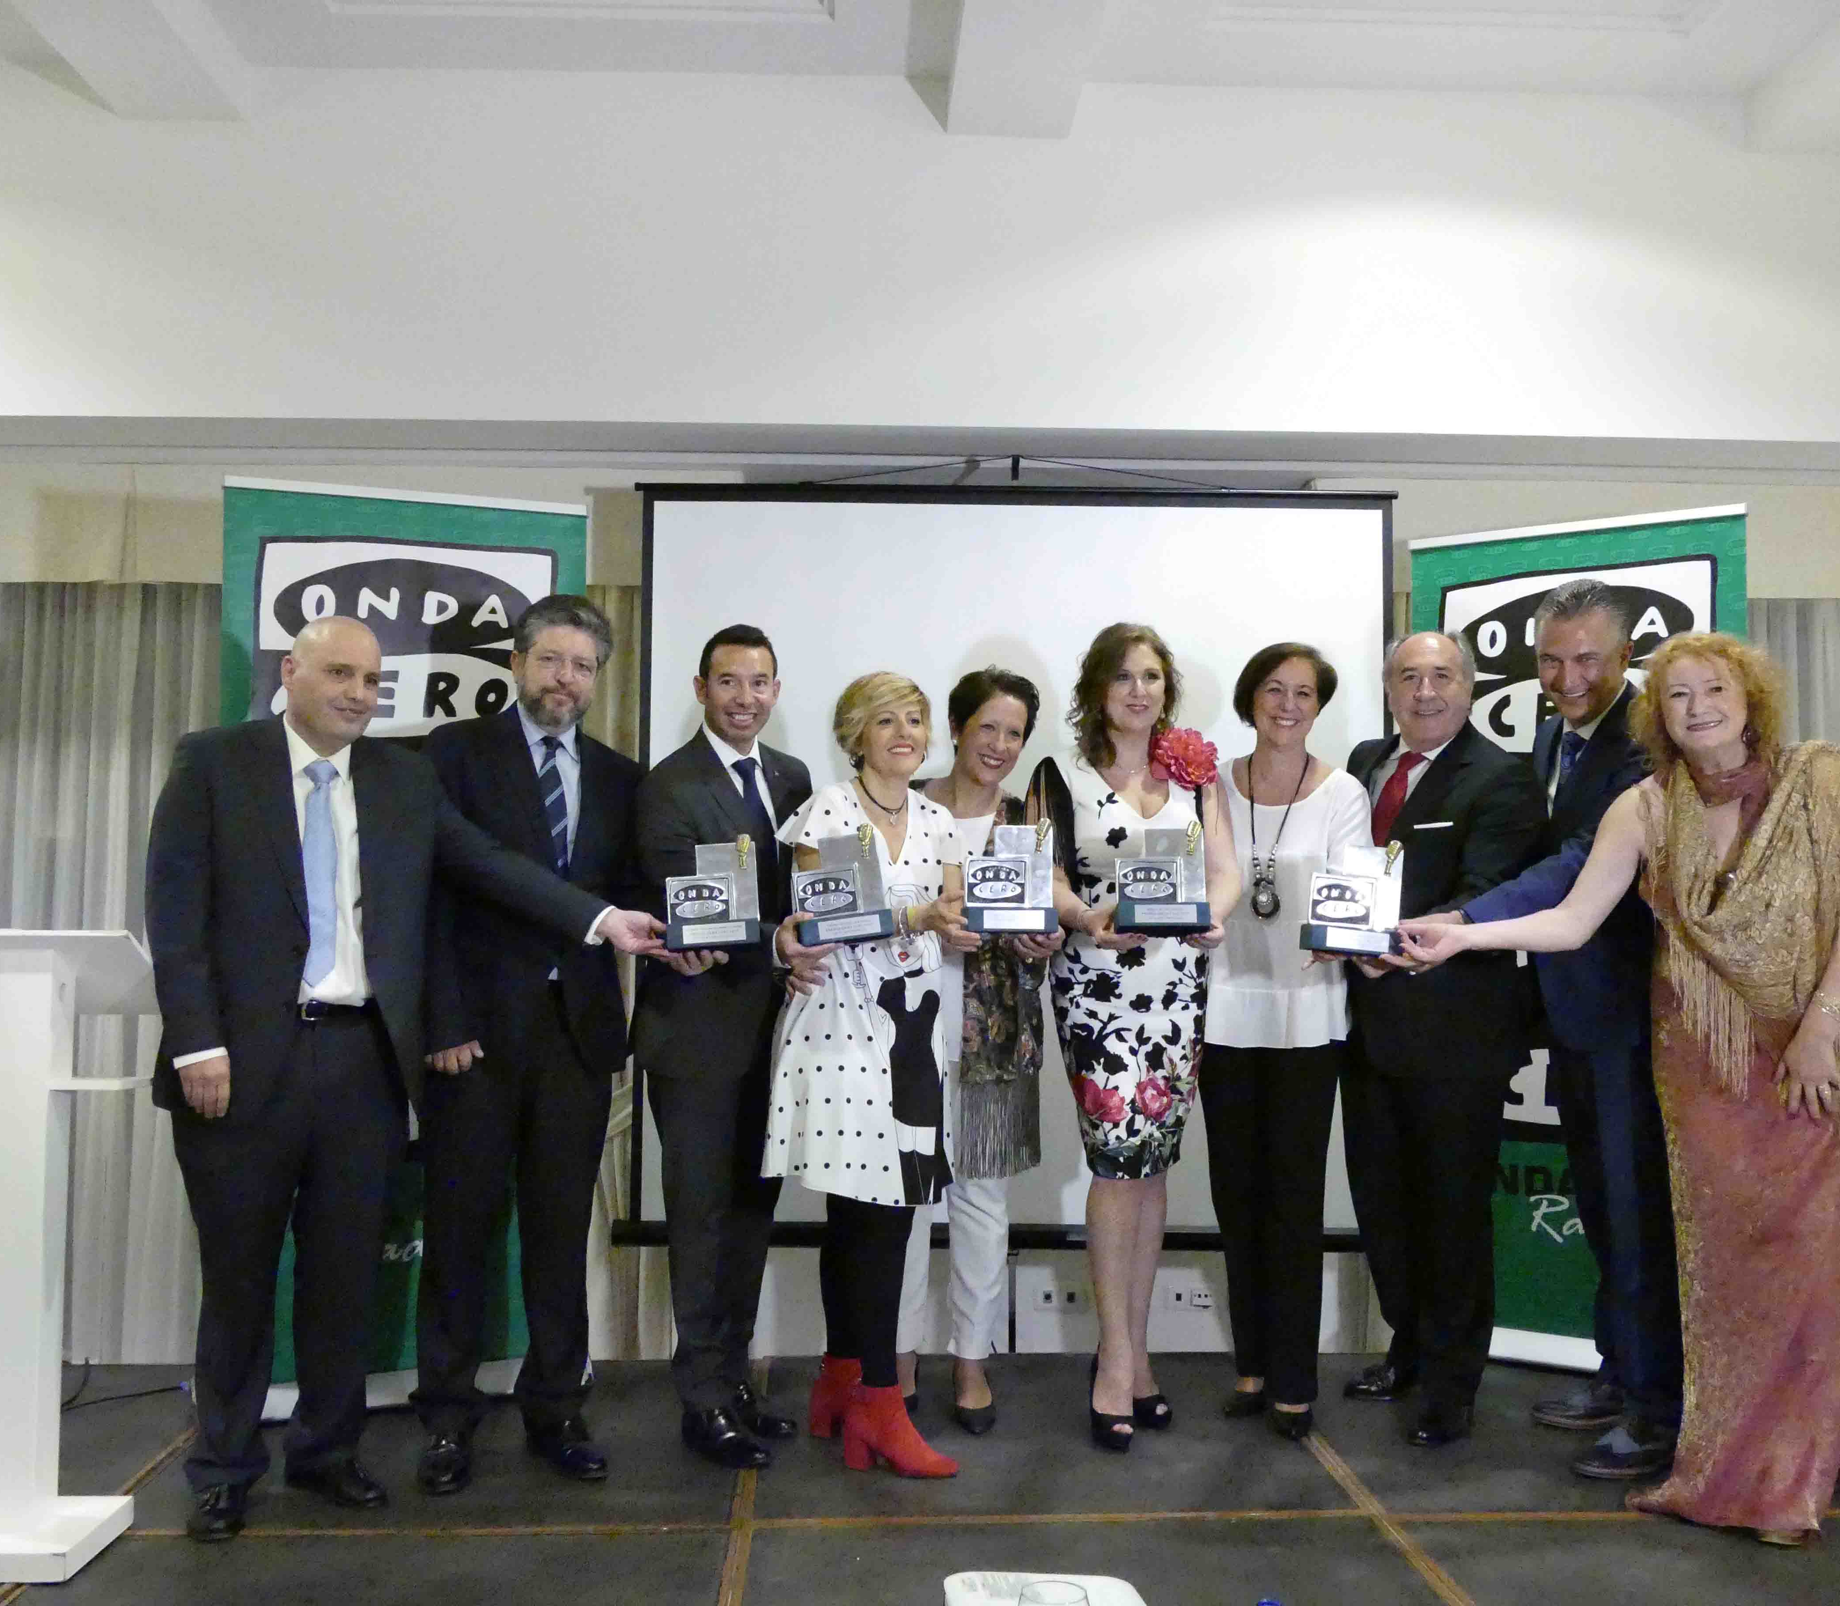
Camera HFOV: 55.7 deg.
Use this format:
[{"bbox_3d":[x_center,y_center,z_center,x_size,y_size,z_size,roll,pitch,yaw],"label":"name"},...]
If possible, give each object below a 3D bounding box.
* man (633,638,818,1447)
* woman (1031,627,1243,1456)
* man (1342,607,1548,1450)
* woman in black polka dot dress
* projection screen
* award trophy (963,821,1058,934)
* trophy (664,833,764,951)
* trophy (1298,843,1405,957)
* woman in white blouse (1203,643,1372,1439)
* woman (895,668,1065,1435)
[{"bbox_3d":[-0.419,0.480,3.709,0.470,1.742,0.380,2,-3,-28],"label":"man"},{"bbox_3d":[0.458,0.476,3.769,0.480,1.758,0.380,0,-3,-3],"label":"woman"},{"bbox_3d":[1.173,0.484,3.913,0.500,1.759,0.400,-1,-3,25],"label":"man"},{"bbox_3d":[-0.106,0.531,3.564,0.460,1.625,0.400,2,-4,-33],"label":"woman in black polka dot dress"},{"bbox_3d":[0.237,0.152,4.216,1.870,1.840,0.070,0,-3,-2],"label":"projection screen"},{"bbox_3d":[0.185,0.150,3.530,0.190,0.233,0.075,1,-3,-6],"label":"award trophy"},{"bbox_3d":[-0.409,0.178,3.470,0.188,0.230,0.075,-3,-2,-10],"label":"trophy"},{"bbox_3d":[0.887,0.200,3.580,0.190,0.230,0.075,4,-3,-4],"label":"trophy"},{"bbox_3d":[0.826,0.498,3.887,0.450,1.728,0.330,0,-3,-1],"label":"woman in white blouse"},{"bbox_3d":[0.135,0.526,3.832,0.450,1.664,0.370,1,-3,-18],"label":"woman"}]

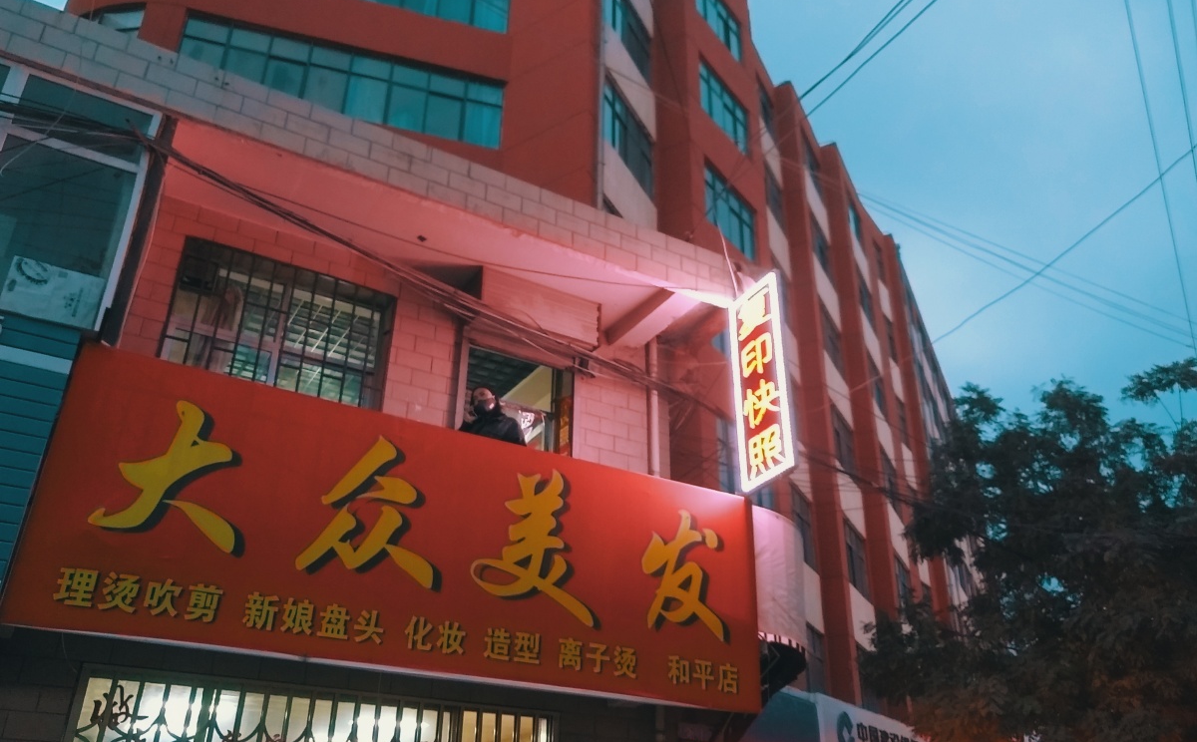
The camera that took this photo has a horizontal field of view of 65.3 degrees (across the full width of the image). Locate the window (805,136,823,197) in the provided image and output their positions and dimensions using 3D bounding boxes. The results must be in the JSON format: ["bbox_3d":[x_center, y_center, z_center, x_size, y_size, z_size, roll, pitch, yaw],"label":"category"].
[{"bbox_3d":[6.978,-6.604,30.718,0.150,1.798,2.387,-13,-30,25],"label":"window"}]

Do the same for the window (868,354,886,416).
[{"bbox_3d":[8.995,0.484,30.043,0.150,1.850,2.190,-13,-31,25],"label":"window"}]

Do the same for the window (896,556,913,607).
[{"bbox_3d":[8.905,6.331,27.293,0.150,1.798,2.420,-13,-30,24],"label":"window"}]

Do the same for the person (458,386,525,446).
[{"bbox_3d":[-0.921,0.889,7.685,0.550,1.650,0.380,12,-30,-20],"label":"person"}]

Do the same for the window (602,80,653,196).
[{"bbox_3d":[0.655,-4.866,20.096,0.150,1.799,2.518,-13,-30,25],"label":"window"}]

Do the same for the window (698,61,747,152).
[{"bbox_3d":[3.196,-6.603,23.807,0.150,1.798,2.551,-19,-33,33],"label":"window"}]

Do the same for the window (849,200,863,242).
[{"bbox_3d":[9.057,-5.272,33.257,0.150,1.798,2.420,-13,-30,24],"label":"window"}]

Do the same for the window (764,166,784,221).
[{"bbox_3d":[5.089,-4.992,26.874,0.150,1.810,1.810,-13,-31,25],"label":"window"}]

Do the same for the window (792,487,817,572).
[{"bbox_3d":[4.949,3.760,22.243,0.150,1.900,1.810,-13,-31,25],"label":"window"}]

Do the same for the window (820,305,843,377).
[{"bbox_3d":[6.902,-0.803,27.736,0.150,1.831,2.387,-13,-30,25],"label":"window"}]

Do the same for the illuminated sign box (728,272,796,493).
[{"bbox_3d":[1.542,0.091,8.691,0.120,1.980,0.710,16,-31,-26],"label":"illuminated sign box"}]

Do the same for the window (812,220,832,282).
[{"bbox_3d":[6.953,-3.863,29.034,0.150,1.910,2.290,-13,-31,25],"label":"window"}]

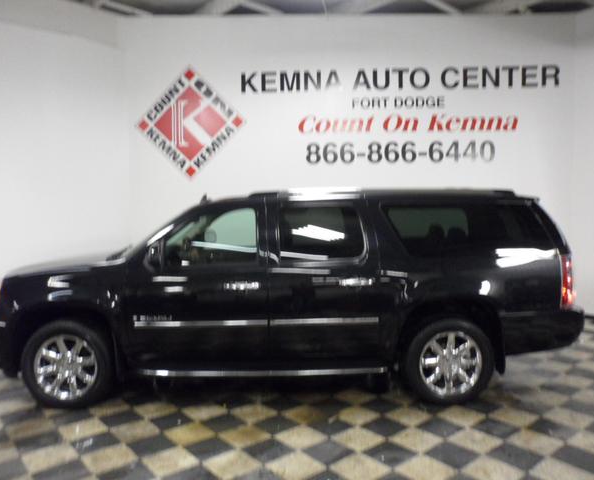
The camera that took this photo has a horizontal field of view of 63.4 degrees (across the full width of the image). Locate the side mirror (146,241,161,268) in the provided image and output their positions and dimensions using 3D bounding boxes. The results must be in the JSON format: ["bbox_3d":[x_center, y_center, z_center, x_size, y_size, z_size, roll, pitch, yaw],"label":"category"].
[{"bbox_3d":[-1.200,0.138,4.022,0.130,0.220,0.250,-1,2,0],"label":"side mirror"}]

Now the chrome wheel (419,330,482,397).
[{"bbox_3d":[1.340,1.075,4.288,0.550,0.550,0.210,-1,2,0],"label":"chrome wheel"}]

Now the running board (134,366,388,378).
[{"bbox_3d":[-0.311,1.147,4.241,2.194,0.090,0.170,-1,2,0],"label":"running board"}]

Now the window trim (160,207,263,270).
[{"bbox_3d":[-0.747,-0.027,4.249,0.901,0.604,0.070,-1,-15,0],"label":"window trim"}]

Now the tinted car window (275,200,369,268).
[{"bbox_3d":[0.218,-0.050,4.205,0.791,0.567,0.070,-1,-11,-1],"label":"tinted car window"}]

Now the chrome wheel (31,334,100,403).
[{"bbox_3d":[-2.013,1.105,4.269,0.550,0.550,0.210,-1,2,0],"label":"chrome wheel"}]

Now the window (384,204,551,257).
[{"bbox_3d":[1.511,-0.087,4.259,1.490,0.478,0.050,-1,-15,0],"label":"window"}]

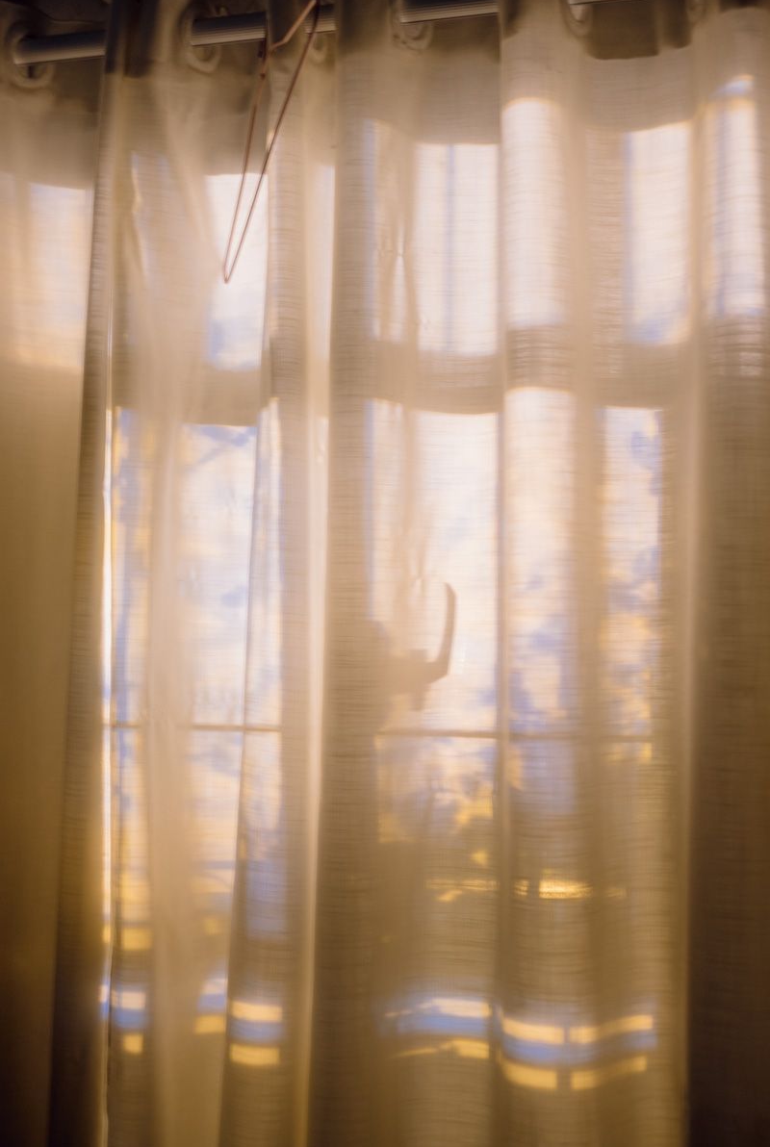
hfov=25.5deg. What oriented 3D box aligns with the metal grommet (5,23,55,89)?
[{"bbox_3d":[-0.349,-0.508,1.670,0.010,0.062,0.062,-1,-6,30],"label":"metal grommet"}]

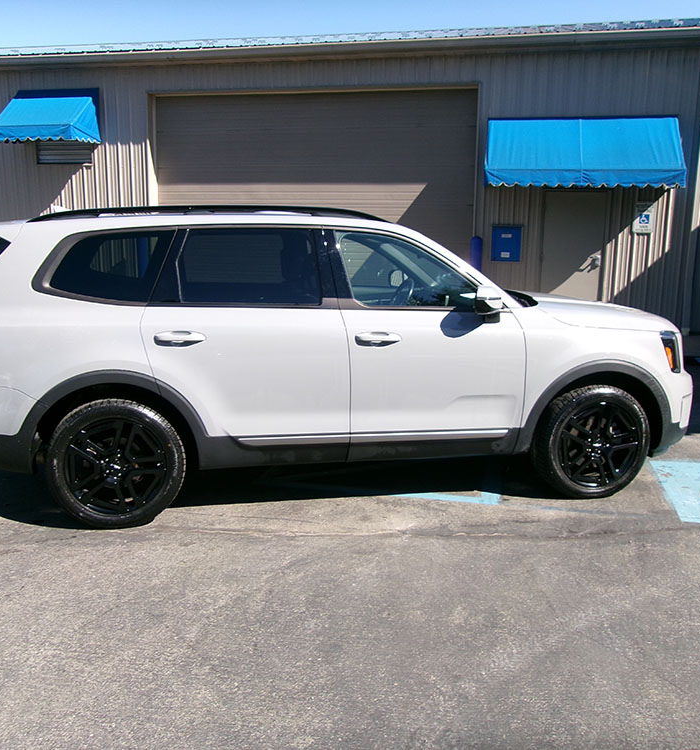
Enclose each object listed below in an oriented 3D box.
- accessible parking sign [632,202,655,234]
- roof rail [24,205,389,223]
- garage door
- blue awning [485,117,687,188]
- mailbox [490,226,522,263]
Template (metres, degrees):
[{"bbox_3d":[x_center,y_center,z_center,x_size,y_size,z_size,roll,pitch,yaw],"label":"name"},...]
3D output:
[{"bbox_3d":[4.428,-2.369,11.764,0.295,0.450,0.020,3,13,12],"label":"accessible parking sign"},{"bbox_3d":[-0.793,-0.921,4.511,2.080,0.110,0.060,-1,12,-10],"label":"roof rail"},{"bbox_3d":[-0.661,-2.751,12.985,5.400,3.680,0.080,3,13,12],"label":"garage door"},{"bbox_3d":[3.373,-3.252,11.327,2.720,1.030,0.980,3,13,12],"label":"blue awning"},{"bbox_3d":[2.450,-2.052,12.216,0.460,0.560,0.180,3,13,12],"label":"mailbox"}]

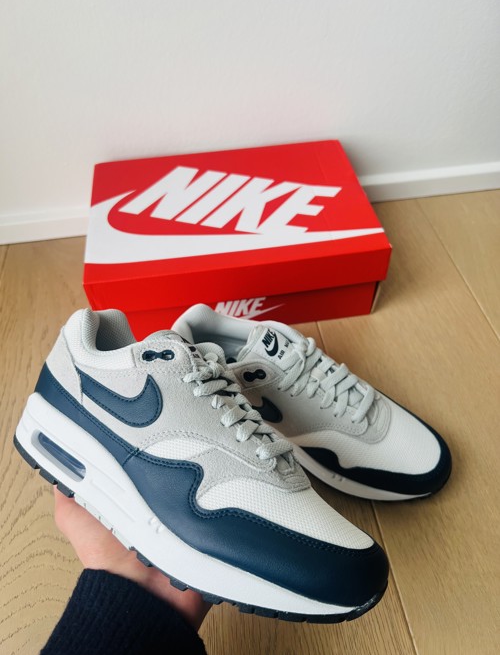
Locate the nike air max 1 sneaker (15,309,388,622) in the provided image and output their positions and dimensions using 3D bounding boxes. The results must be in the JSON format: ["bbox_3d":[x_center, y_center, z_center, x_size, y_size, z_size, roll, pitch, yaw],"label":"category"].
[{"bbox_3d":[-0.036,0.077,0.350,0.293,0.108,0.126,16,84,26],"label":"nike air max 1 sneaker"}]

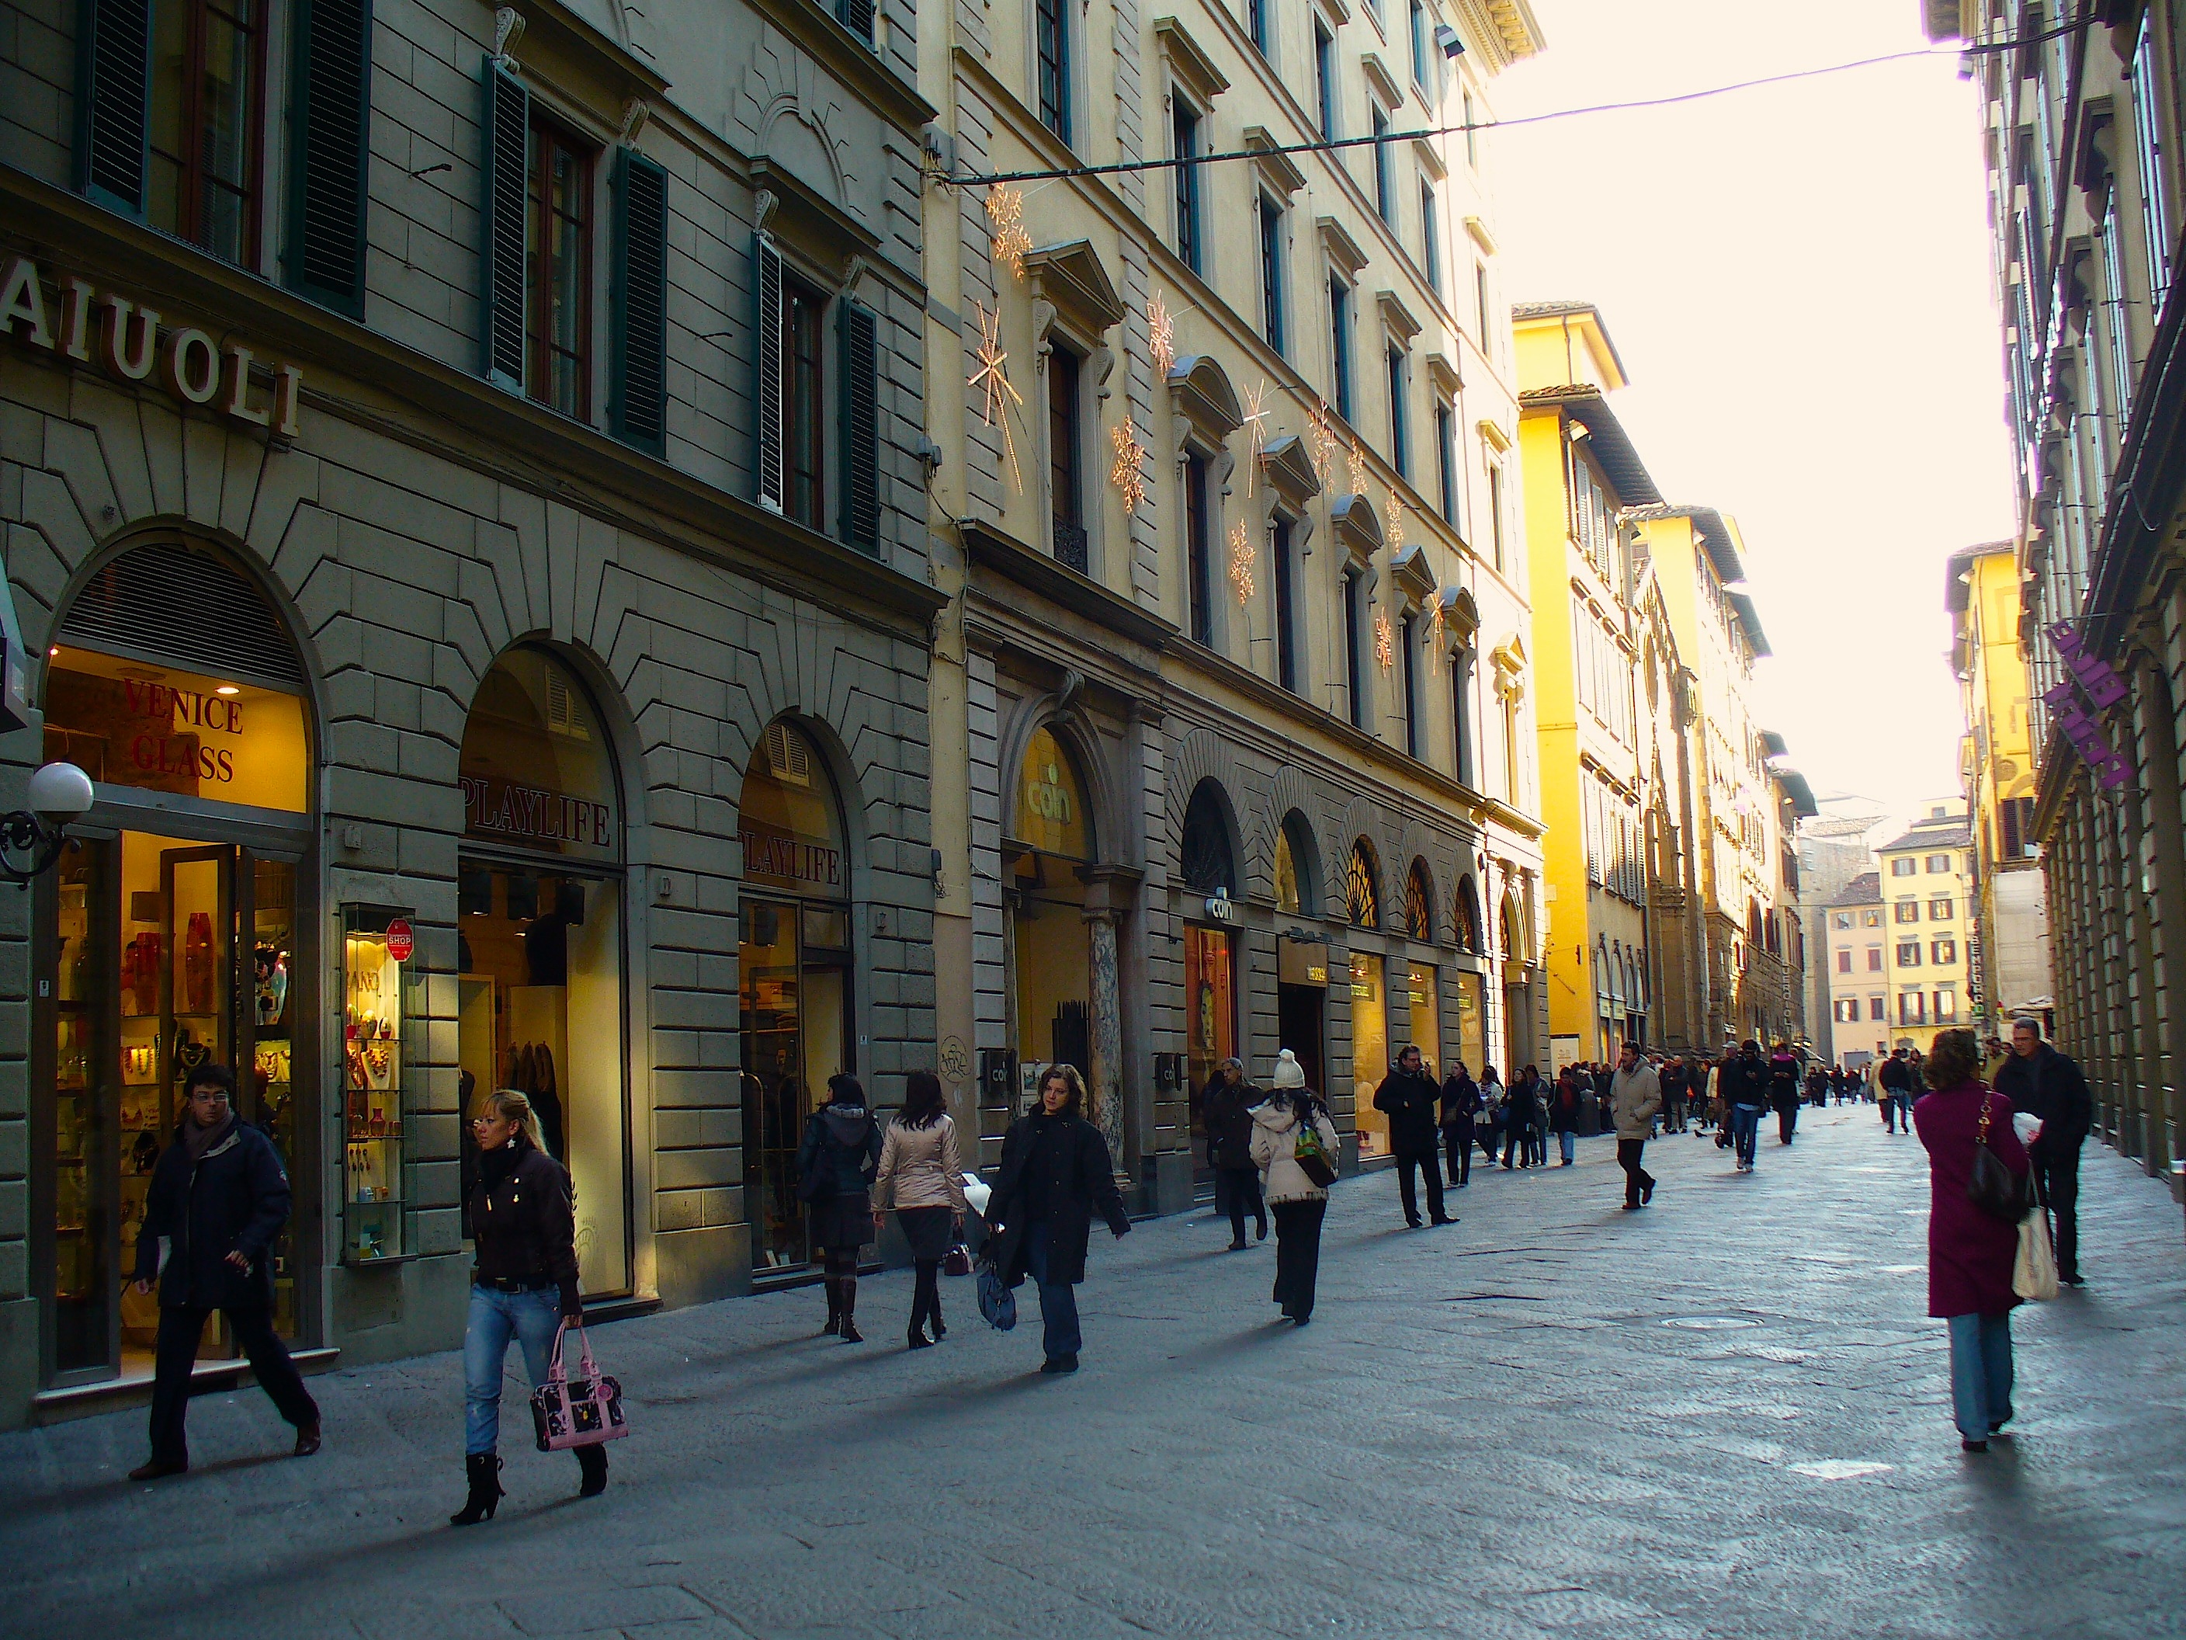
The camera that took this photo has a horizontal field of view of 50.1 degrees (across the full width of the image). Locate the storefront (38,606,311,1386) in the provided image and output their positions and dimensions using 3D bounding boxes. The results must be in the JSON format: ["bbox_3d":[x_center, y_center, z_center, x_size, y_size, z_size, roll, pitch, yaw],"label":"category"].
[{"bbox_3d":[-5.289,1.095,13.552,0.250,4.150,2.120,-4,-7,21],"label":"storefront"}]

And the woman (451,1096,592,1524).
[{"bbox_3d":[-2.208,1.846,9.214,0.540,1.680,0.640,-5,-7,29],"label":"woman"}]

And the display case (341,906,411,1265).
[{"bbox_3d":[-4.499,1.664,14.822,0.150,2.200,0.590,-4,-7,21],"label":"display case"}]

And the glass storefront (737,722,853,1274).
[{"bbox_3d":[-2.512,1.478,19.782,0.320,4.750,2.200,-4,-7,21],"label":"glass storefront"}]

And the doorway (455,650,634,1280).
[{"bbox_3d":[-3.973,1.118,16.974,0.250,4.700,2.200,-4,-7,21],"label":"doorway"}]

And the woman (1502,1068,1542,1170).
[{"bbox_3d":[7.375,5.112,40.200,0.520,1.670,0.380,-5,-7,25],"label":"woman"}]

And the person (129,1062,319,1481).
[{"bbox_3d":[-3.914,2.010,10.594,0.640,1.770,0.780,-5,-7,28],"label":"person"}]

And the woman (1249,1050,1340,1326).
[{"bbox_3d":[1.345,2.446,15.600,0.560,1.760,0.400,-3,-7,12],"label":"woman"}]

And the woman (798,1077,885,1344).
[{"bbox_3d":[-1.642,2.477,15.070,0.530,1.680,0.380,-1,-6,-9],"label":"woman"}]

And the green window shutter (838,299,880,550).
[{"bbox_3d":[-2.130,-3.581,21.293,0.080,2.300,0.570,-5,-7,28],"label":"green window shutter"}]

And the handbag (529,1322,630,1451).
[{"bbox_3d":[-1.988,2.193,9.050,0.350,0.460,0.170,-1,-9,-41],"label":"handbag"}]

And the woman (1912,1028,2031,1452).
[{"bbox_3d":[3.636,1.732,9.650,0.490,1.670,0.370,-4,-7,21],"label":"woman"}]

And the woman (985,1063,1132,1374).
[{"bbox_3d":[-0.201,2.197,12.932,0.740,1.670,0.460,-3,-6,12],"label":"woman"}]

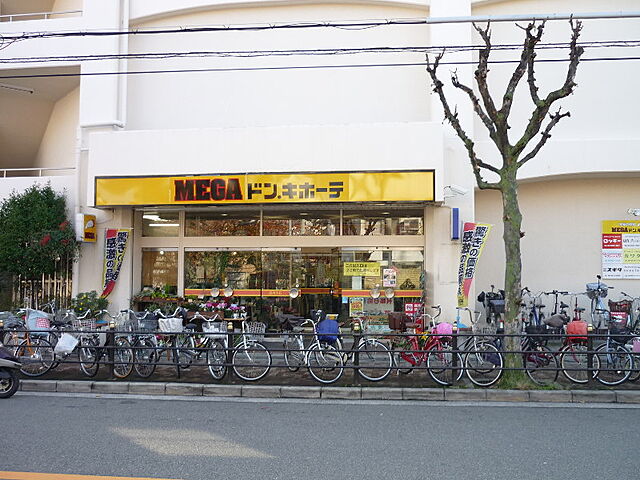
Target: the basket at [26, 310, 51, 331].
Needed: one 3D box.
[{"bbox_3d":[-4.706,1.371,10.200,0.320,0.310,0.340,0,-3,0],"label":"basket"}]

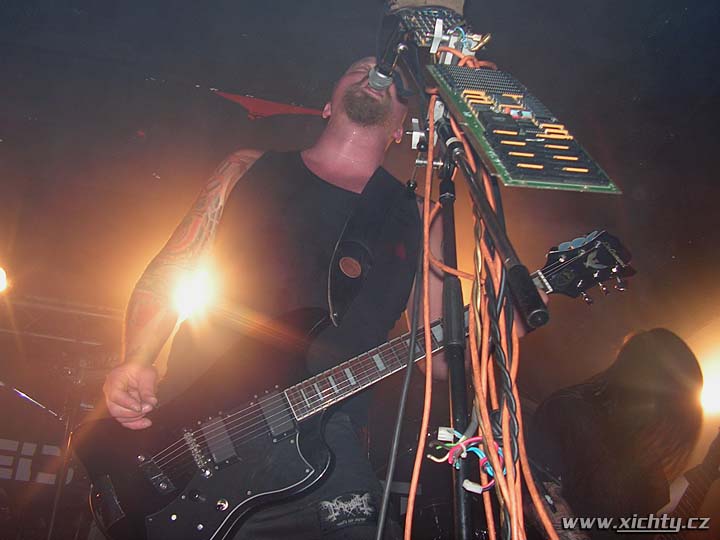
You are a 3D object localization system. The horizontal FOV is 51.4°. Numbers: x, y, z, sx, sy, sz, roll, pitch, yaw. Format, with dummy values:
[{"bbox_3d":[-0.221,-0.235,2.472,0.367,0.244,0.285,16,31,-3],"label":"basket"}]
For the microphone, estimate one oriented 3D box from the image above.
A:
[{"bbox_3d":[0.057,-0.441,1.540,0.051,0.051,0.172,17,-46,-3],"label":"microphone"}]

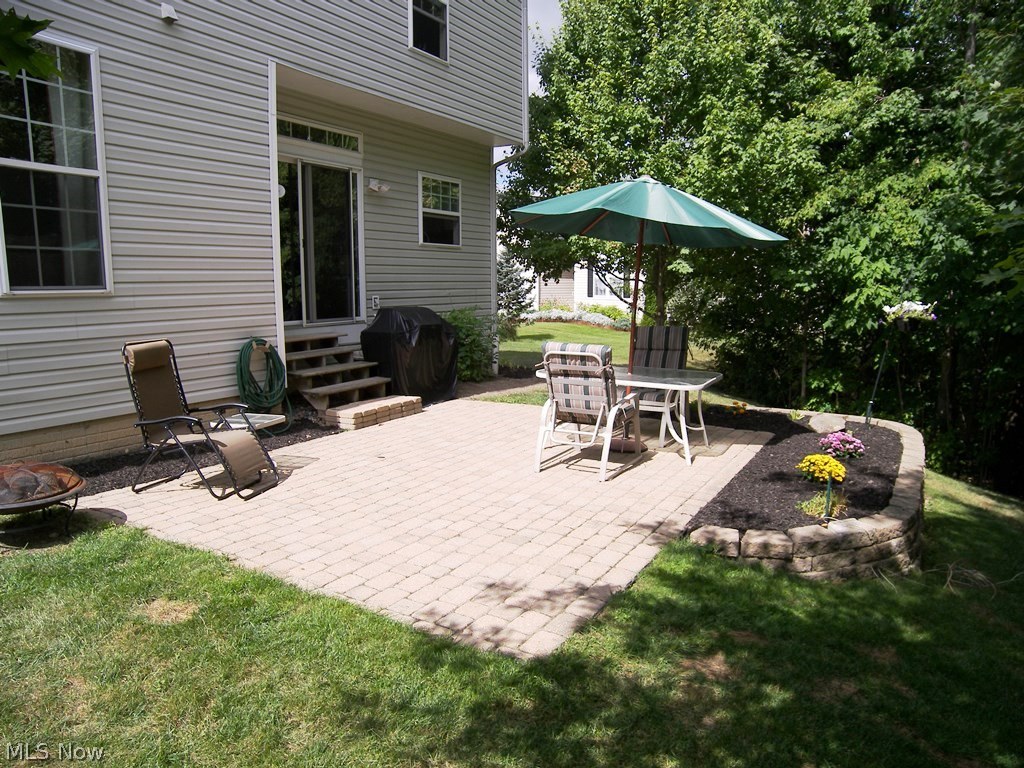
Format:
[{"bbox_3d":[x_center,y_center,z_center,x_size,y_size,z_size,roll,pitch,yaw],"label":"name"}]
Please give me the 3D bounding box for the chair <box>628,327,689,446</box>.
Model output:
[{"bbox_3d":[1.380,-0.002,7.187,0.630,1.100,0.880,4,9,26],"label":"chair"}]

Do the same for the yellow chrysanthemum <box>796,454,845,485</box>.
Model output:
[{"bbox_3d":[2.371,0.624,5.571,0.390,0.240,0.380,0,8,0],"label":"yellow chrysanthemum"}]

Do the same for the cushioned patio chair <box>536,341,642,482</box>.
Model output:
[{"bbox_3d":[0.690,0.157,6.119,0.630,1.100,0.880,4,9,27],"label":"cushioned patio chair"}]

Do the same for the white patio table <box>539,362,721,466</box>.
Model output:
[{"bbox_3d":[1.060,0.270,6.681,1.640,0.710,1.070,4,9,26],"label":"white patio table"}]

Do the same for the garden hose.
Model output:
[{"bbox_3d":[-2.492,0.005,7.120,0.260,0.900,0.500,5,10,31],"label":"garden hose"}]

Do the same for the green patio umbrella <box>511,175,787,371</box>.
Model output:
[{"bbox_3d":[1.154,-0.624,6.560,2.480,2.520,2.480,4,8,-1],"label":"green patio umbrella"}]

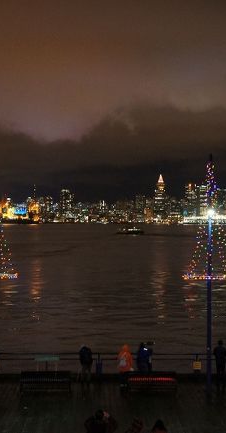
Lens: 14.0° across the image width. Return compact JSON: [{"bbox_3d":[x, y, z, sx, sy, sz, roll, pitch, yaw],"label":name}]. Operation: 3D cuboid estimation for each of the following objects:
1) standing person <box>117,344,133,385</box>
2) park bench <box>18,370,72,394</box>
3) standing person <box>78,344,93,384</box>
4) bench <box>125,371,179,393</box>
[{"bbox_3d":[0.441,5.536,34.803,0.560,1.570,0.450,0,0,0],"label":"standing person"},{"bbox_3d":[-2.387,5.929,33.052,1.840,0.810,0.600,0,0,-1],"label":"park bench"},{"bbox_3d":[-1.034,5.565,34.803,0.500,1.520,0.500,0,0,-1],"label":"standing person"},{"bbox_3d":[1.379,5.951,33.202,1.840,0.810,0.600,0,0,0],"label":"bench"}]

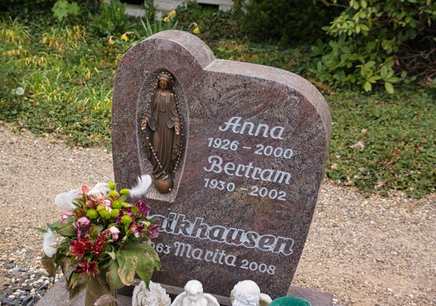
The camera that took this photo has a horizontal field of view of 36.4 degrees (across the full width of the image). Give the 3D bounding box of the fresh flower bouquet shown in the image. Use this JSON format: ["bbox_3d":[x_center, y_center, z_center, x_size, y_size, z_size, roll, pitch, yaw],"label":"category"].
[{"bbox_3d":[-0.356,0.250,2.010,0.340,0.335,0.310,1,24,-1],"label":"fresh flower bouquet"}]

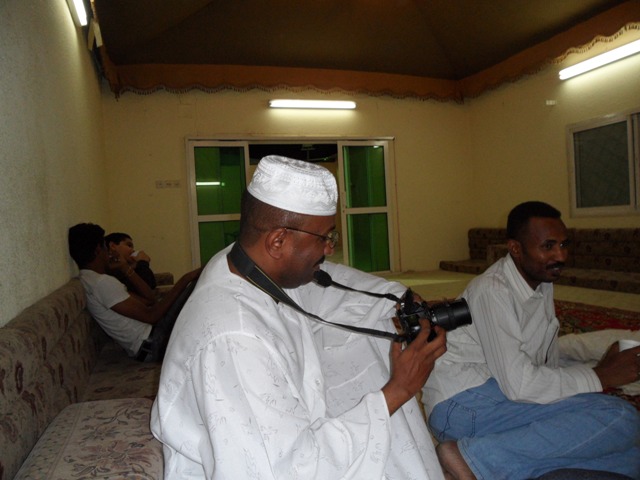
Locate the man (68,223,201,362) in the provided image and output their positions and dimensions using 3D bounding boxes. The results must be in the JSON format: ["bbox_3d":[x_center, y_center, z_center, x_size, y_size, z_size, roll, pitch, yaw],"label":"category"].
[{"bbox_3d":[-0.878,0.290,2.644,0.820,0.800,0.520,-4,2,-18],"label":"man"}]

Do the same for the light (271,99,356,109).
[{"bbox_3d":[-0.080,-1.885,6.950,1.260,0.100,0.080,-4,2,-18],"label":"light"}]

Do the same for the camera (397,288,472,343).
[{"bbox_3d":[0.259,0.174,1.120,0.170,0.100,0.132,-16,38,-5],"label":"camera"}]

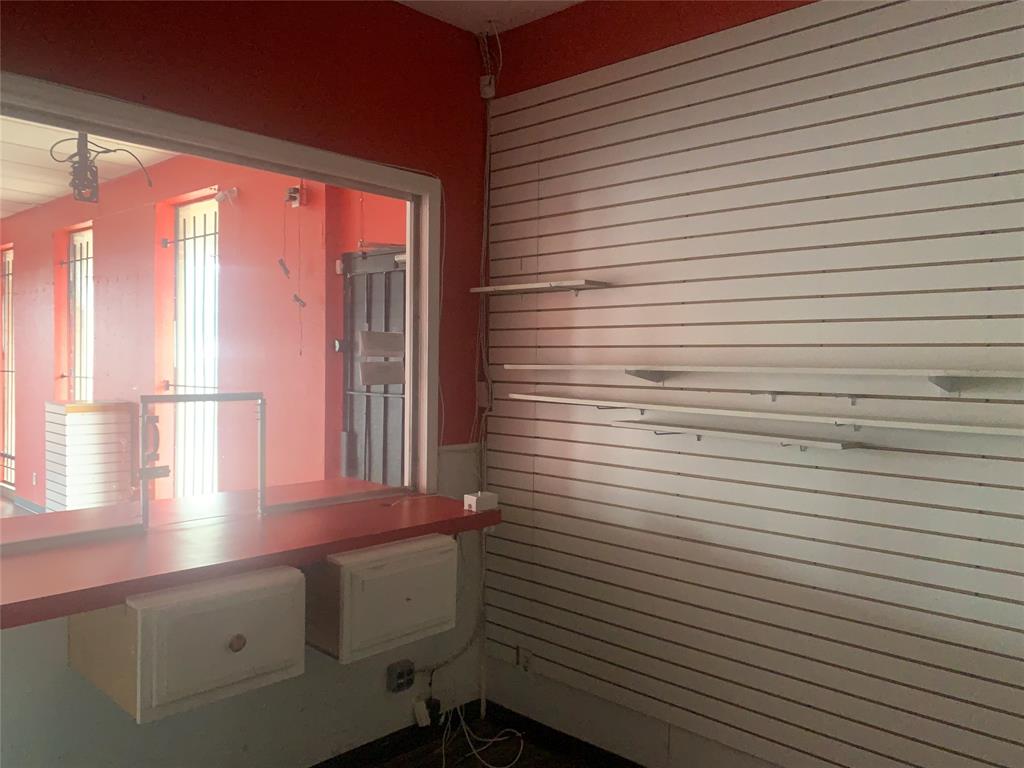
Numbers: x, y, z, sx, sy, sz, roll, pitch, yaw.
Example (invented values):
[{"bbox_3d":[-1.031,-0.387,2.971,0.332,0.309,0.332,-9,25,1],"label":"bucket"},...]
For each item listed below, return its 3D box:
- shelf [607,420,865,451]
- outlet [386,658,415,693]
[{"bbox_3d":[0.707,0.161,2.535,0.800,0.018,0.152,3,3,43],"label":"shelf"},{"bbox_3d":[-0.448,1.178,3.105,0.048,0.102,0.102,2,3,43],"label":"outlet"}]

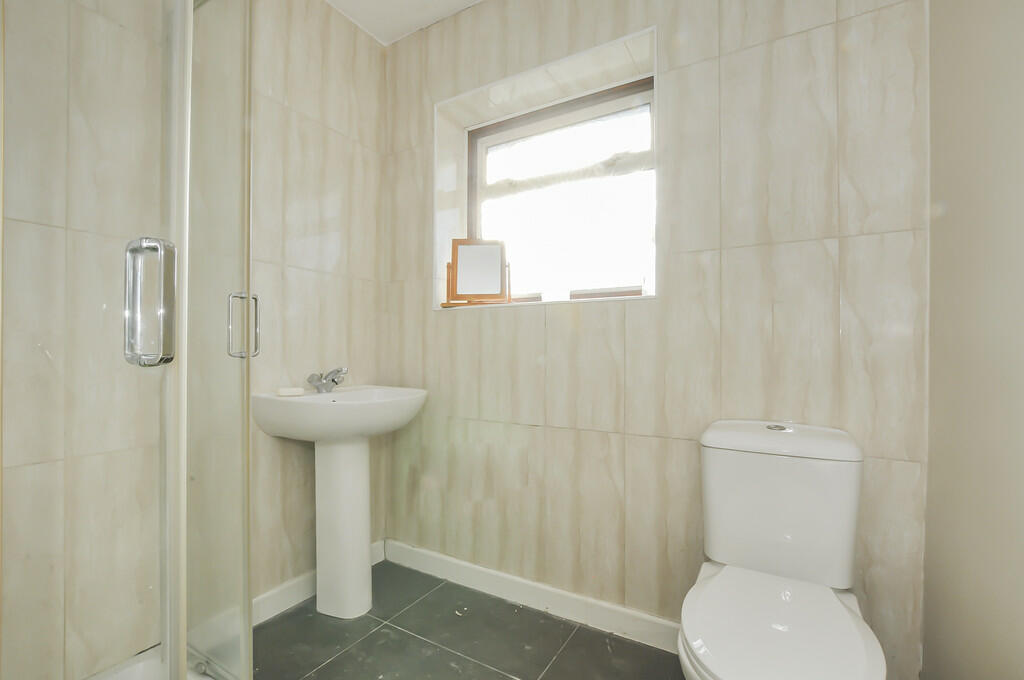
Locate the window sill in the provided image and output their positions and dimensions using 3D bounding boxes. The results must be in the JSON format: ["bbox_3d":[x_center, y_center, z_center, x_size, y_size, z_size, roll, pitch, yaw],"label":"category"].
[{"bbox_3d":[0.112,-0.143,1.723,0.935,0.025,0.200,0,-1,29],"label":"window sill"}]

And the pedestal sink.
[{"bbox_3d":[-0.582,0.606,1.576,0.460,0.825,0.510,0,-1,29],"label":"pedestal sink"}]

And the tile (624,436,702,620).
[{"bbox_3d":[0.518,0.618,1.383,0.295,0.593,0.012,0,-1,29],"label":"tile"}]

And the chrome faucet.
[{"bbox_3d":[-0.677,0.153,1.626,0.160,0.107,0.160,0,-1,29],"label":"chrome faucet"}]

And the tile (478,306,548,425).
[{"bbox_3d":[0.002,0.094,1.675,0.295,0.464,0.012,0,-1,29],"label":"tile"}]

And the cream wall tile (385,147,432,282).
[{"bbox_3d":[-0.480,-0.571,1.948,0.247,0.602,0.012,0,-1,29],"label":"cream wall tile"}]

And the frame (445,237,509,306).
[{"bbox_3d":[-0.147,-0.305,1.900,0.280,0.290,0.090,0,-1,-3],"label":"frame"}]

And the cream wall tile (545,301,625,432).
[{"bbox_3d":[0.260,0.090,1.541,0.300,0.462,0.010,0,-1,29],"label":"cream wall tile"}]

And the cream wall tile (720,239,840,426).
[{"bbox_3d":[0.780,0.017,1.251,0.298,0.600,0.010,0,-1,29],"label":"cream wall tile"}]

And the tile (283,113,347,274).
[{"bbox_3d":[-0.779,-0.575,1.720,0.010,0.600,0.300,0,-1,29],"label":"tile"}]

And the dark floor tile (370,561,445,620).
[{"bbox_3d":[-0.526,1.029,1.765,0.347,0.012,0.318,0,-1,29],"label":"dark floor tile"}]

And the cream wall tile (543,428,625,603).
[{"bbox_3d":[0.260,0.620,1.526,0.295,0.593,0.012,0,-1,29],"label":"cream wall tile"}]

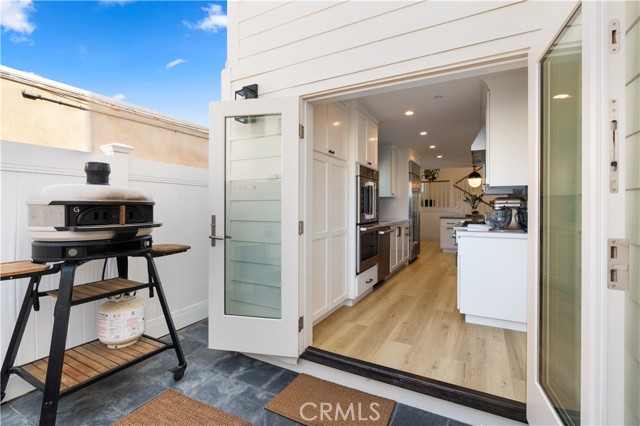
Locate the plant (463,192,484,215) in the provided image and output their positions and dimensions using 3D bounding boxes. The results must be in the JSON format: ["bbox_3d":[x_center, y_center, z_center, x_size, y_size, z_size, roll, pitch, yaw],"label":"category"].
[{"bbox_3d":[3.878,-0.239,7.150,0.530,0.580,0.460,1,1,29],"label":"plant"}]

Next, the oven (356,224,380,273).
[{"bbox_3d":[0.400,0.427,3.823,0.620,0.570,0.760,1,1,29],"label":"oven"}]

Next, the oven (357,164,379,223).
[{"bbox_3d":[0.400,-0.212,3.811,0.610,0.690,0.760,1,1,29],"label":"oven"}]

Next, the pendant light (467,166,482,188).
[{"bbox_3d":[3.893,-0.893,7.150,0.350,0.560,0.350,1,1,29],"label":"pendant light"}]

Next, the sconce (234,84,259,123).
[{"bbox_3d":[-0.662,-0.952,2.508,0.170,0.370,0.170,1,1,28],"label":"sconce"}]

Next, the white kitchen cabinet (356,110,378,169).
[{"bbox_3d":[0.370,-0.928,3.826,0.600,0.650,0.800,1,1,29],"label":"white kitchen cabinet"}]

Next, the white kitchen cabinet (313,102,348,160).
[{"bbox_3d":[-0.130,-0.919,3.108,0.520,0.650,0.920,1,1,29],"label":"white kitchen cabinet"}]

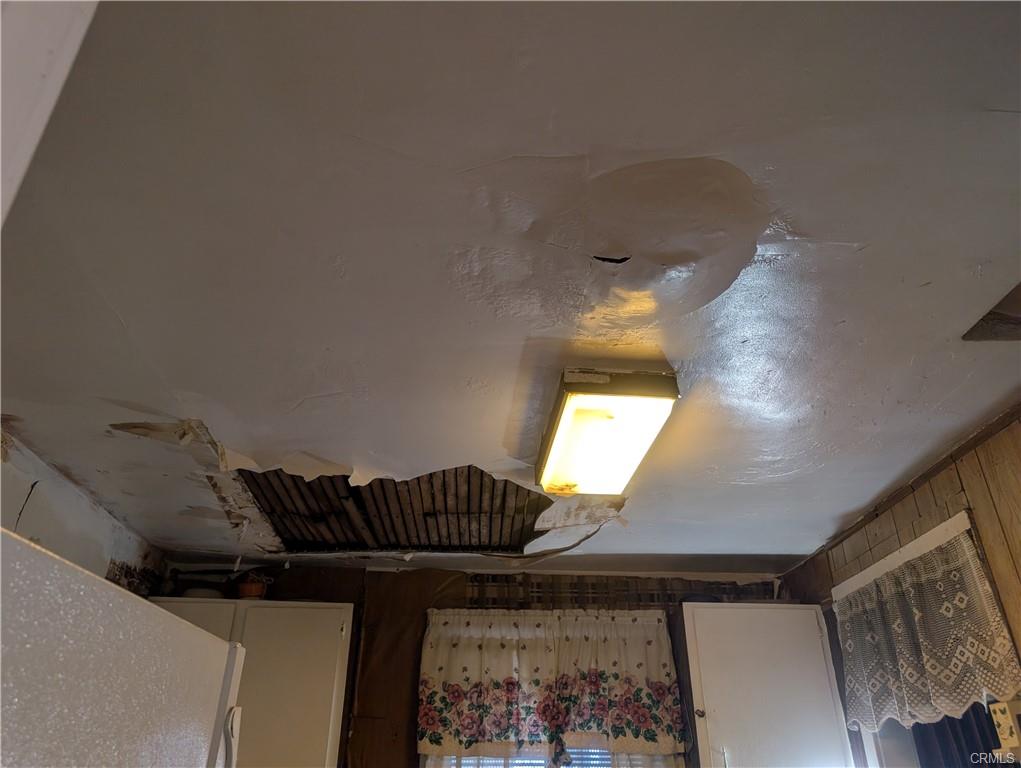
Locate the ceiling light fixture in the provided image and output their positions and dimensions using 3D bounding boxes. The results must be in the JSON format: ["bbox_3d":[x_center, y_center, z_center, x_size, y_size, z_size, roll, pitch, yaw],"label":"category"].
[{"bbox_3d":[0.260,0.165,2.055,0.294,0.099,0.602,2,-31,-4],"label":"ceiling light fixture"}]

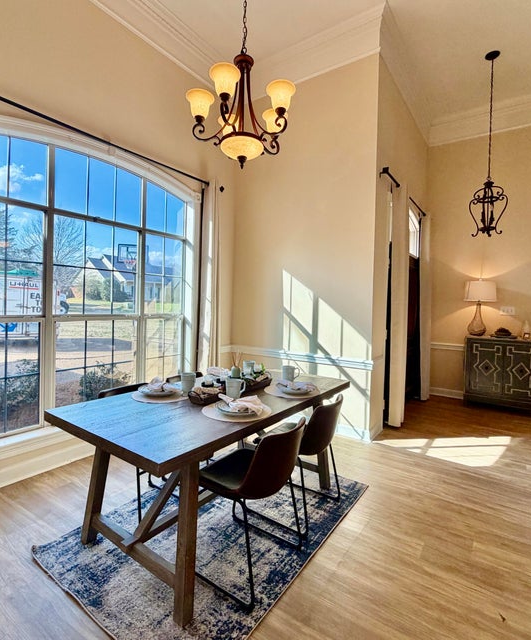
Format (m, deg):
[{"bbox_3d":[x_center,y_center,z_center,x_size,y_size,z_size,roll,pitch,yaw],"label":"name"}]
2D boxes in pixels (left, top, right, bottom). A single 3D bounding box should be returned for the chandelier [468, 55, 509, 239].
[{"bbox_3d":[2.464,-1.897,3.778,0.370,1.947,0.370,2,3,36],"label":"chandelier"}]

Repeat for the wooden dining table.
[{"bbox_3d":[-0.277,0.874,2.288,1.008,0.769,1.782,2,3,35],"label":"wooden dining table"}]

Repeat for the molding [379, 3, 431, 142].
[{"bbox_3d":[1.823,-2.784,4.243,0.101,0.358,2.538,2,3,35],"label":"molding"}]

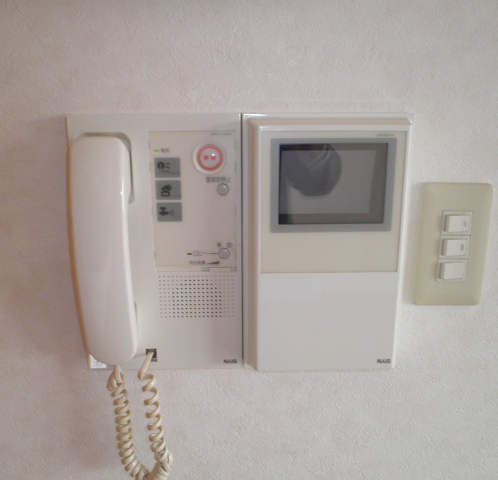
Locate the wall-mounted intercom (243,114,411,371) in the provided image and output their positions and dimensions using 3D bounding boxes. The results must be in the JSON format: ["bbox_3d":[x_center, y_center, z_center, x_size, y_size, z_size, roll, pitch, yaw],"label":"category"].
[{"bbox_3d":[0.071,0.010,0.444,0.152,0.245,0.042,0,13,-1],"label":"wall-mounted intercom"}]

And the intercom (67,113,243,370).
[{"bbox_3d":[-0.080,0.010,0.432,0.150,0.241,0.058,0,13,-1],"label":"intercom"}]

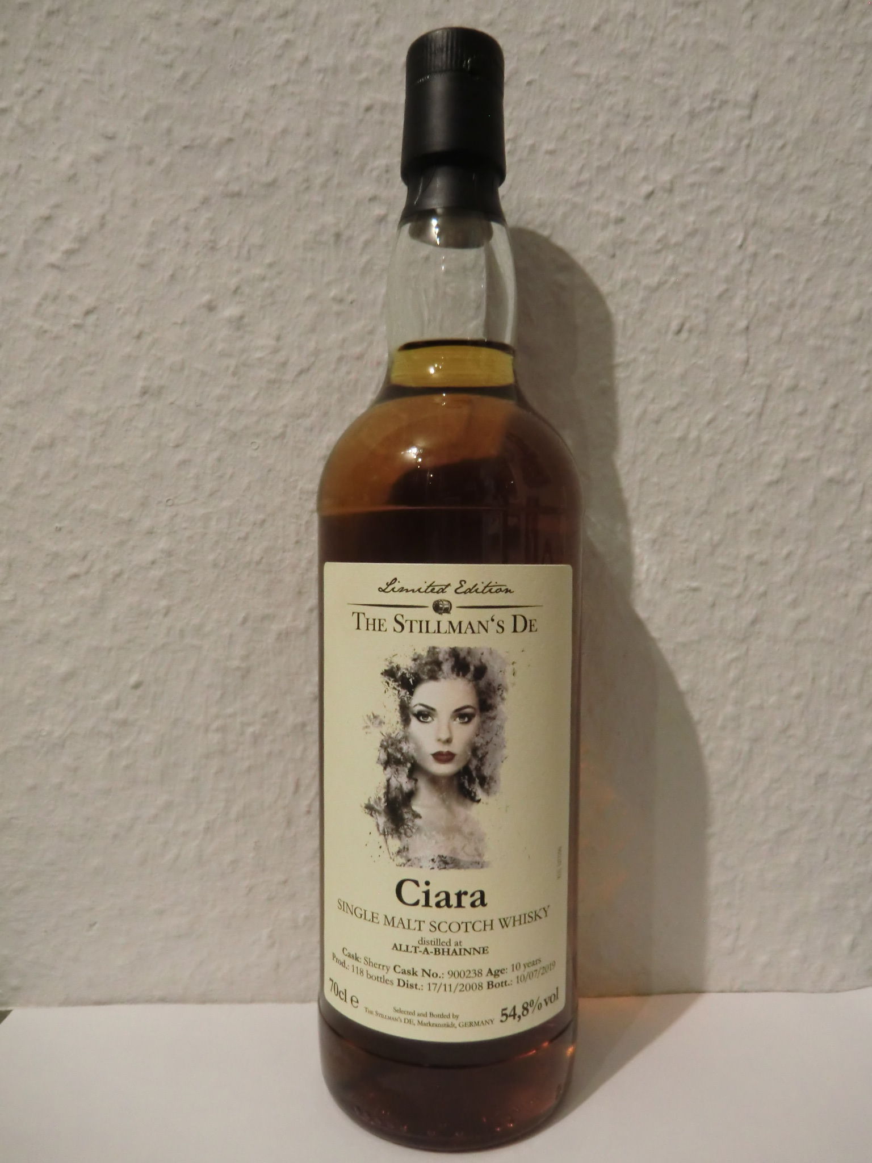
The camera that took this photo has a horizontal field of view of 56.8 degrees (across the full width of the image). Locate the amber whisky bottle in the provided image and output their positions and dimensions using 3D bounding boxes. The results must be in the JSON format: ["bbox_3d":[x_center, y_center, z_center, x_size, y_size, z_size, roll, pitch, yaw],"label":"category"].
[{"bbox_3d":[0.003,-0.004,0.240,0.076,0.301,0.076,1,1,3],"label":"amber whisky bottle"}]

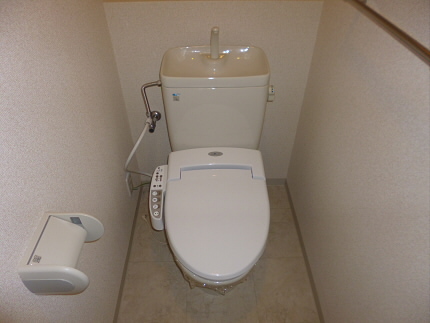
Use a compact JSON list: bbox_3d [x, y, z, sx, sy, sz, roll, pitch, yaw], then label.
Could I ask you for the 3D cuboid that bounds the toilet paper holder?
[{"bbox_3d":[-0.342,0.214,0.701,0.127,0.106,0.148,-1,42,-1],"label":"toilet paper holder"}]

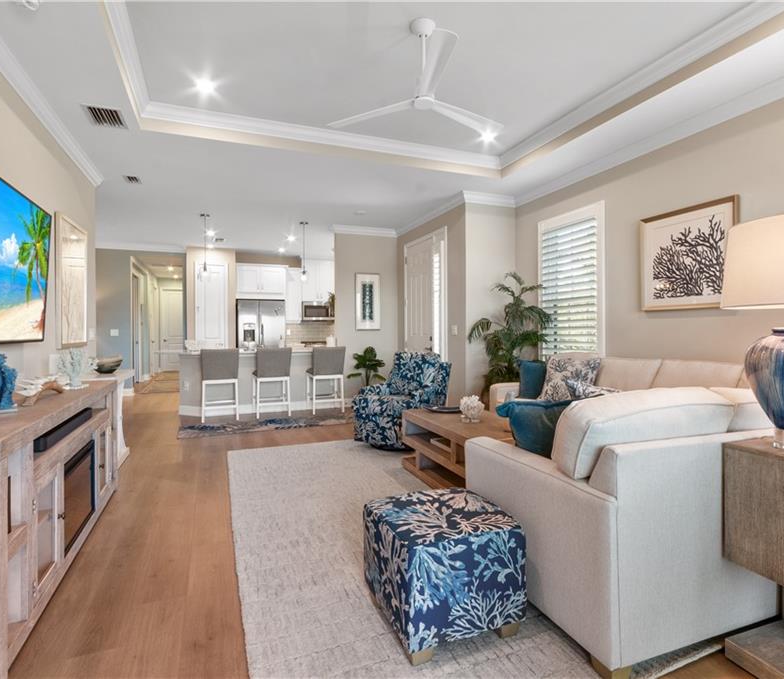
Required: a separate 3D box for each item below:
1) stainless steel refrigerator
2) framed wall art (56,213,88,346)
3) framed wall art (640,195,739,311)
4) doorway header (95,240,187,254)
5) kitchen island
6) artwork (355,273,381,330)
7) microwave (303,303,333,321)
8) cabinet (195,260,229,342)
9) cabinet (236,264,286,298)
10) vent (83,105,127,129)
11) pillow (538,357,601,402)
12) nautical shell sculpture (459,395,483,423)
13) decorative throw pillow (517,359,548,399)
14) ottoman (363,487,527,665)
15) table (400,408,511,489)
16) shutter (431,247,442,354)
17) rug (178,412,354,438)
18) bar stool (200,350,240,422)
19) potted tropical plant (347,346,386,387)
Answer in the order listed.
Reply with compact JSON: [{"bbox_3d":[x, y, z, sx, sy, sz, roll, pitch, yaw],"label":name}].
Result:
[{"bbox_3d":[-2.687,0.155,8.751,0.910,1.780,0.750,0,1,-23],"label":"stainless steel refrigerator"},{"bbox_3d":[-2.895,-0.492,3.871,0.040,1.130,0.780,-1,1,-23],"label":"framed wall art"},{"bbox_3d":[2.365,-0.645,3.422,0.045,0.809,0.753,0,1,-23],"label":"framed wall art"},{"bbox_3d":[-4.615,-1.697,7.894,1.450,0.170,0.120,-1,2,-23],"label":"doorway header"},{"bbox_3d":[-1.978,0.611,6.394,2.280,0.910,1.000,0,1,-23],"label":"kitchen island"},{"bbox_3d":[-0.375,-0.604,6.858,0.420,0.919,0.030,0,1,-23],"label":"artwork"},{"bbox_3d":[-1.626,-0.599,9.387,0.760,0.414,0.400,-1,1,-23],"label":"microwave"},{"bbox_3d":[-3.587,-0.222,8.525,0.560,2.500,0.350,0,1,-23],"label":"cabinet"},{"bbox_3d":[-2.712,-1.160,8.806,0.944,0.636,0.580,-1,1,-23],"label":"cabinet"},{"bbox_3d":[-2.314,-1.792,3.446,0.270,0.025,0.340,-1,1,-23],"label":"vent"},{"bbox_3d":[1.792,0.404,4.300,0.510,0.480,0.160,0,-16,30],"label":"pillow"},{"bbox_3d":[0.609,0.525,3.280,0.170,0.190,0.150,0,1,-23],"label":"nautical shell sculpture"},{"bbox_3d":[1.550,0.427,4.600,0.430,0.430,0.150,0,-12,5],"label":"decorative throw pillow"},{"bbox_3d":[0.198,0.887,1.698,0.465,0.420,0.440,0,1,-22],"label":"ottoman"},{"bbox_3d":[0.617,0.853,3.265,0.700,0.470,1.200,0,1,-21],"label":"table"},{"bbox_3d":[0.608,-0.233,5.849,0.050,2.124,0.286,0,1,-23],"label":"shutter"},{"bbox_3d":[-1.424,1.079,5.463,2.319,0.012,0.767,0,1,-23],"label":"rug"},{"bbox_3d":[-2.325,0.603,5.753,0.461,0.956,0.475,0,1,-23],"label":"bar stool"},{"bbox_3d":[-0.380,0.588,6.486,0.573,0.971,0.527,0,1,0],"label":"potted tropical plant"}]

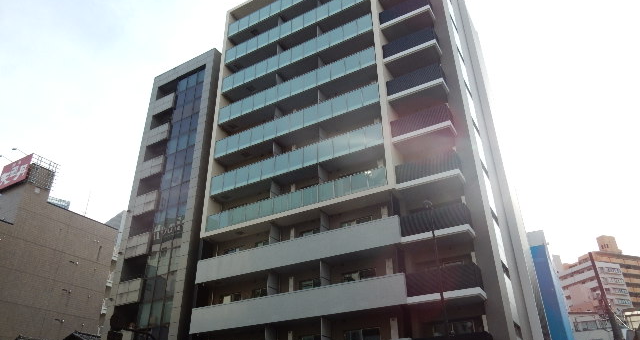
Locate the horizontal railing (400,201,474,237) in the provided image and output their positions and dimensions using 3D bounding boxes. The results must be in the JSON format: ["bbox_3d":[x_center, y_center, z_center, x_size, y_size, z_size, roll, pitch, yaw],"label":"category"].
[{"bbox_3d":[5.497,2.590,21.839,3.108,1.092,1.030,-16,-33,26],"label":"horizontal railing"}]

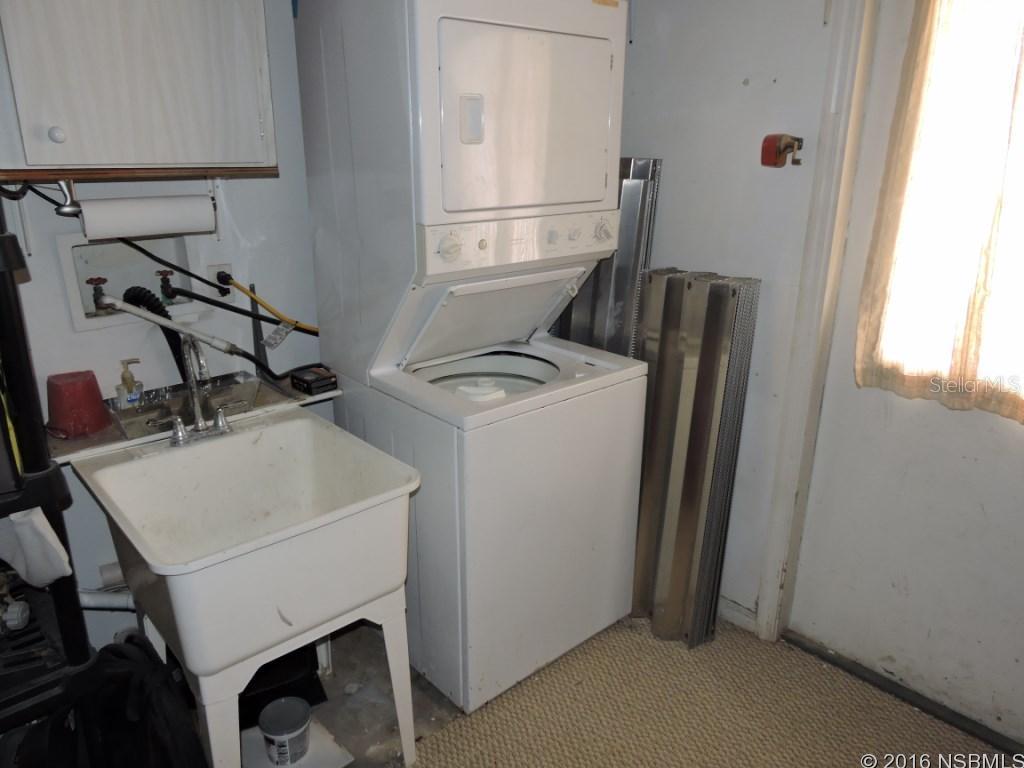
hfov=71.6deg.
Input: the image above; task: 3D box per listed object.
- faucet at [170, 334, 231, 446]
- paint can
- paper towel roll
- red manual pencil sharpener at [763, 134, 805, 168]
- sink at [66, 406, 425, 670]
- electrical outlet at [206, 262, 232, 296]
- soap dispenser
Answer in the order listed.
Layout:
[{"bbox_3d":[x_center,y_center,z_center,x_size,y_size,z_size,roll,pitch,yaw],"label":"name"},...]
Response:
[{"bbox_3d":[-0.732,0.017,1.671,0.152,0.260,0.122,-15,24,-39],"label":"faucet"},{"bbox_3d":[-0.570,0.885,1.805,0.128,0.104,0.128,0,18,0],"label":"paint can"},{"bbox_3d":[-0.841,-0.385,1.645,0.280,0.090,0.090,-15,24,-39],"label":"paper towel roll"},{"bbox_3d":[0.715,-0.615,1.870,0.066,0.082,0.092,-15,24,-39],"label":"red manual pencil sharpener"},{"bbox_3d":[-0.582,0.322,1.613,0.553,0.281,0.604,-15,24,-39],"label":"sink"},{"bbox_3d":[-0.855,-0.298,2.082,0.070,0.114,0.012,-15,24,-39],"label":"electrical outlet"},{"bbox_3d":[-1.015,-0.004,1.874,0.062,0.136,0.042,-10,21,-28],"label":"soap dispenser"}]

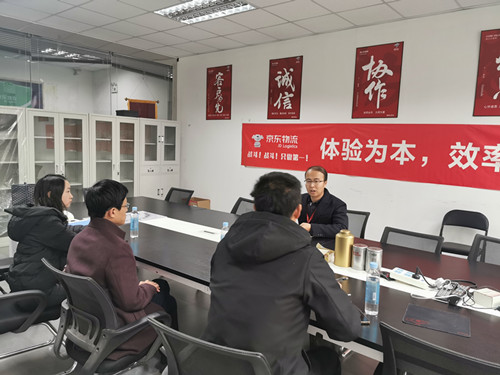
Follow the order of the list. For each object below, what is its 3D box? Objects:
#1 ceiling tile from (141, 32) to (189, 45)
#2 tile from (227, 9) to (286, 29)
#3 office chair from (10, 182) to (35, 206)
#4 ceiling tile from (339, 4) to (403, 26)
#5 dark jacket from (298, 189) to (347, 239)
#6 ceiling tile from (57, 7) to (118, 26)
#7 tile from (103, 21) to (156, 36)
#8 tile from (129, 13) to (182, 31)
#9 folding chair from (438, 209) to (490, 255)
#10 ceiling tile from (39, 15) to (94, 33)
[{"bbox_3d":[-1.312,-2.274,5.979,0.606,0.020,0.606,8,8,39],"label":"ceiling tile"},{"bbox_3d":[0.082,-2.086,4.828,0.606,0.020,0.606,8,8,39],"label":"tile"},{"bbox_3d":[-2.600,0.406,4.823,0.576,0.864,0.576,7,8,38],"label":"office chair"},{"bbox_3d":[1.403,-1.996,4.528,0.606,0.020,0.616,8,8,39],"label":"ceiling tile"},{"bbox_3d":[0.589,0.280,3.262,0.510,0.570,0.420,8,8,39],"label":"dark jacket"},{"bbox_3d":[-2.088,-2.203,5.051,0.606,0.020,0.606,8,8,39],"label":"ceiling tile"},{"bbox_3d":[-1.709,-2.245,5.530,0.606,0.015,0.606,7,8,38],"label":"tile"},{"bbox_3d":[-1.236,-2.176,5.131,0.606,0.020,0.606,8,8,39],"label":"tile"},{"bbox_3d":[2.237,0.678,4.194,0.465,0.823,0.475,7,8,38],"label":"folding chair"},{"bbox_3d":[-2.530,-2.262,5.412,0.527,0.015,0.606,7,8,38],"label":"ceiling tile"}]

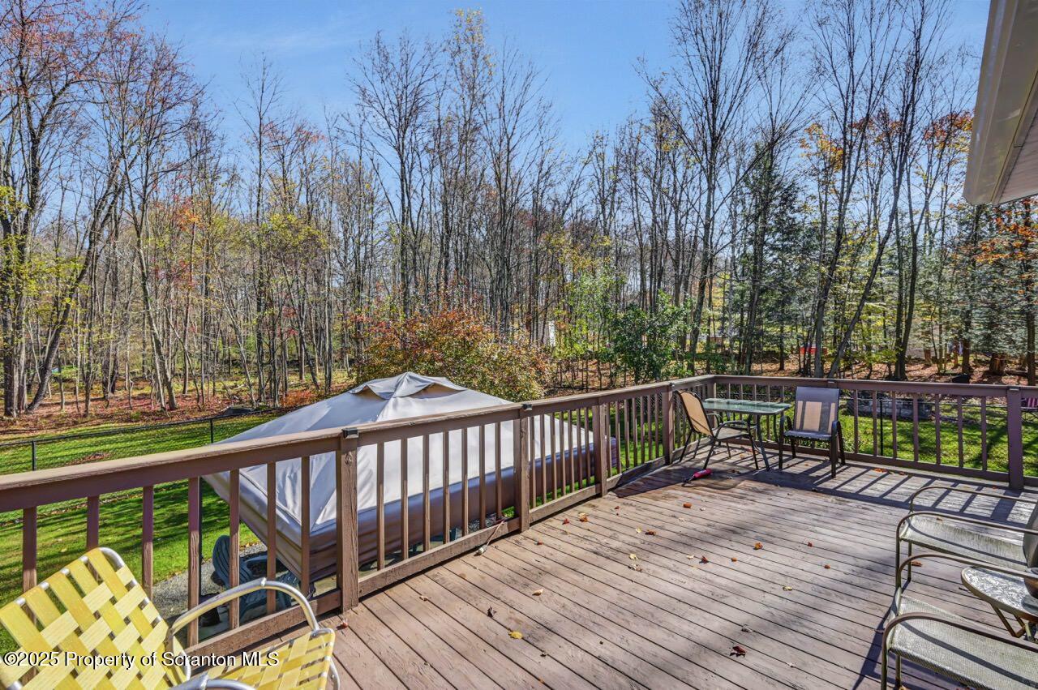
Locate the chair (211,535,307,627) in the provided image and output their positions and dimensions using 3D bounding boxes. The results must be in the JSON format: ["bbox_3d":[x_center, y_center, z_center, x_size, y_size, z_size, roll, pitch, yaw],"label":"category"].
[{"bbox_3d":[-3.004,2.643,4.691,0.800,0.900,0.750,0,-1,-17],"label":"chair"}]

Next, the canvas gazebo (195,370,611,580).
[{"bbox_3d":[-1.242,1.695,4.805,3.392,2.754,3.454,-2,-1,45],"label":"canvas gazebo"}]

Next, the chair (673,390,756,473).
[{"bbox_3d":[2.458,1.030,5.042,0.750,0.930,0.560,-1,-1,-9],"label":"chair"}]

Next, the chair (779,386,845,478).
[{"bbox_3d":[3.575,1.014,4.926,0.740,0.930,0.570,0,-1,-44],"label":"chair"}]

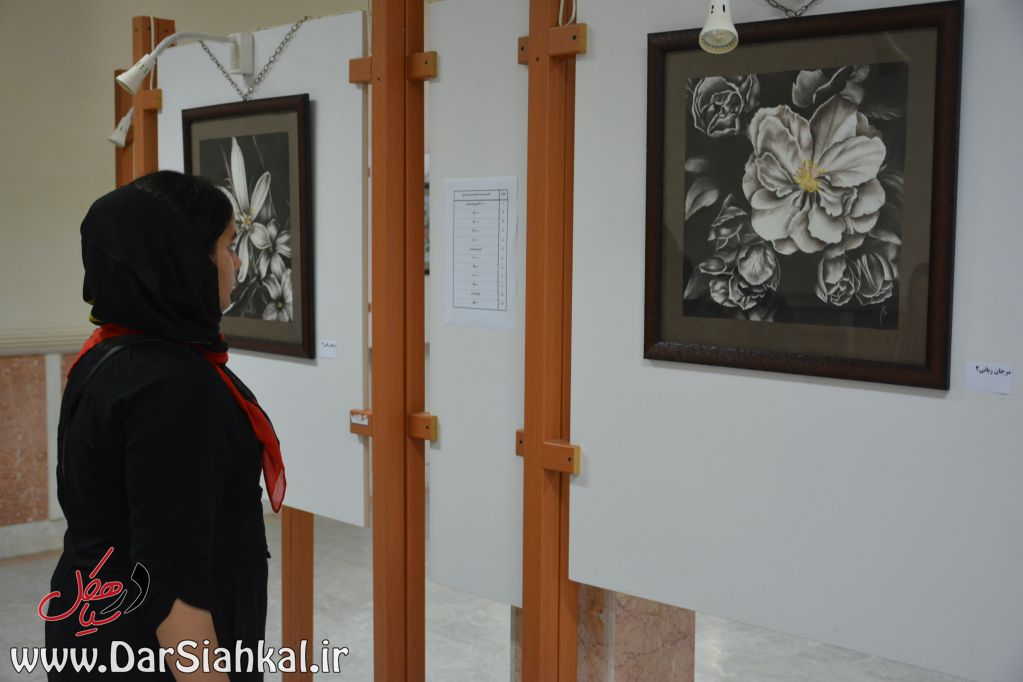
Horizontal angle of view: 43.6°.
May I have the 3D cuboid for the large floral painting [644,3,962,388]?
[{"bbox_3d":[0.423,-0.218,1.960,0.533,0.541,0.030,6,9,44],"label":"large floral painting"}]

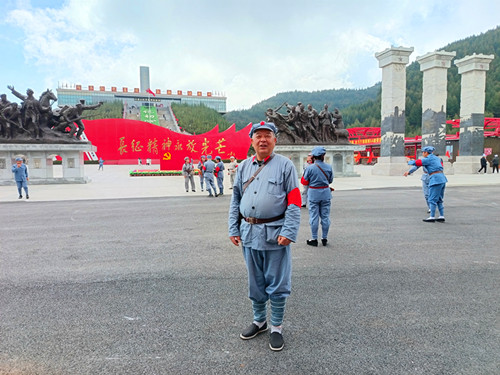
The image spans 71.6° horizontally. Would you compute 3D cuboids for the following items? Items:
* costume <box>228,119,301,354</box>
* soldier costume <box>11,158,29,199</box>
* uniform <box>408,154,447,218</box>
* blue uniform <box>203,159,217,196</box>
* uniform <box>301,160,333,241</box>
[{"bbox_3d":[0.133,0.336,2.809,0.550,1.716,0.410,1,4,18],"label":"costume"},{"bbox_3d":[-9.638,-0.395,14.482,0.580,1.685,0.420,-3,5,-25],"label":"soldier costume"},{"bbox_3d":[4.027,-0.031,7.933,0.800,1.485,0.520,1,5,25],"label":"uniform"},{"bbox_3d":[-1.674,-0.426,14.368,0.550,1.522,0.420,-2,4,-12],"label":"blue uniform"},{"bbox_3d":[1.117,0.224,5.818,0.520,1.350,0.380,-1,4,-3],"label":"uniform"}]

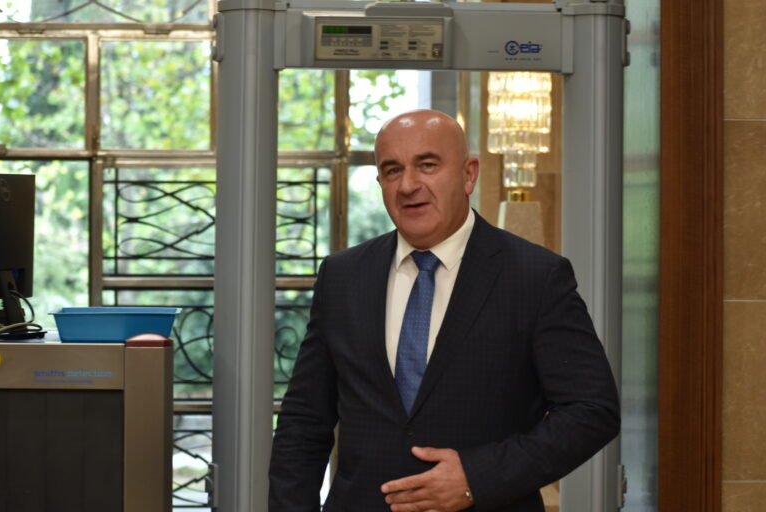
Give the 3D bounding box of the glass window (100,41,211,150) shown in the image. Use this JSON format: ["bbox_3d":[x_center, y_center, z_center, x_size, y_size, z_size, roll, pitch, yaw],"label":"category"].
[{"bbox_3d":[-0.864,-0.609,11.500,0.425,0.420,0.040,0,1,0],"label":"glass window"}]

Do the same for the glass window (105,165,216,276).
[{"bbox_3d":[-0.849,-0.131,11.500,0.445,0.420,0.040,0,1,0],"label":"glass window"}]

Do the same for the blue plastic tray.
[{"bbox_3d":[-0.622,0.164,7.100,0.300,0.070,0.400,0,1,-2],"label":"blue plastic tray"}]

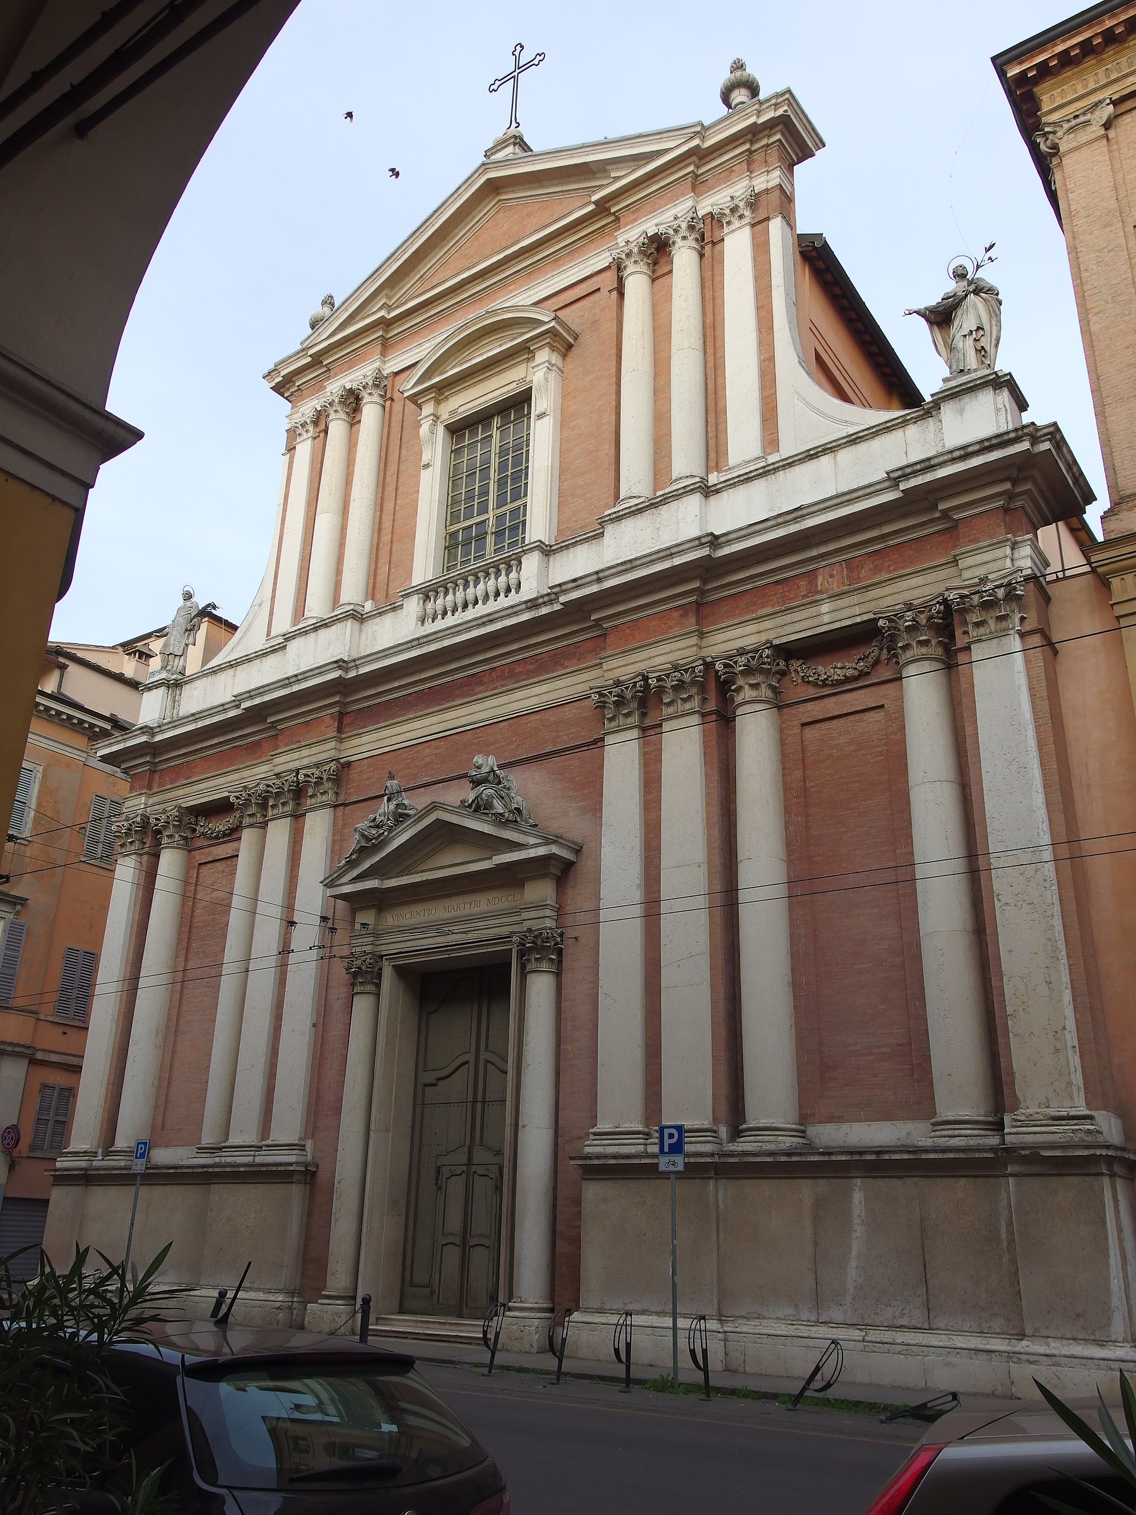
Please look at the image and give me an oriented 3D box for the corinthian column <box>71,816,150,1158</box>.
[{"bbox_3d":[-10.363,5.058,27.605,1.120,7.760,0.420,-14,-26,33],"label":"corinthian column"}]

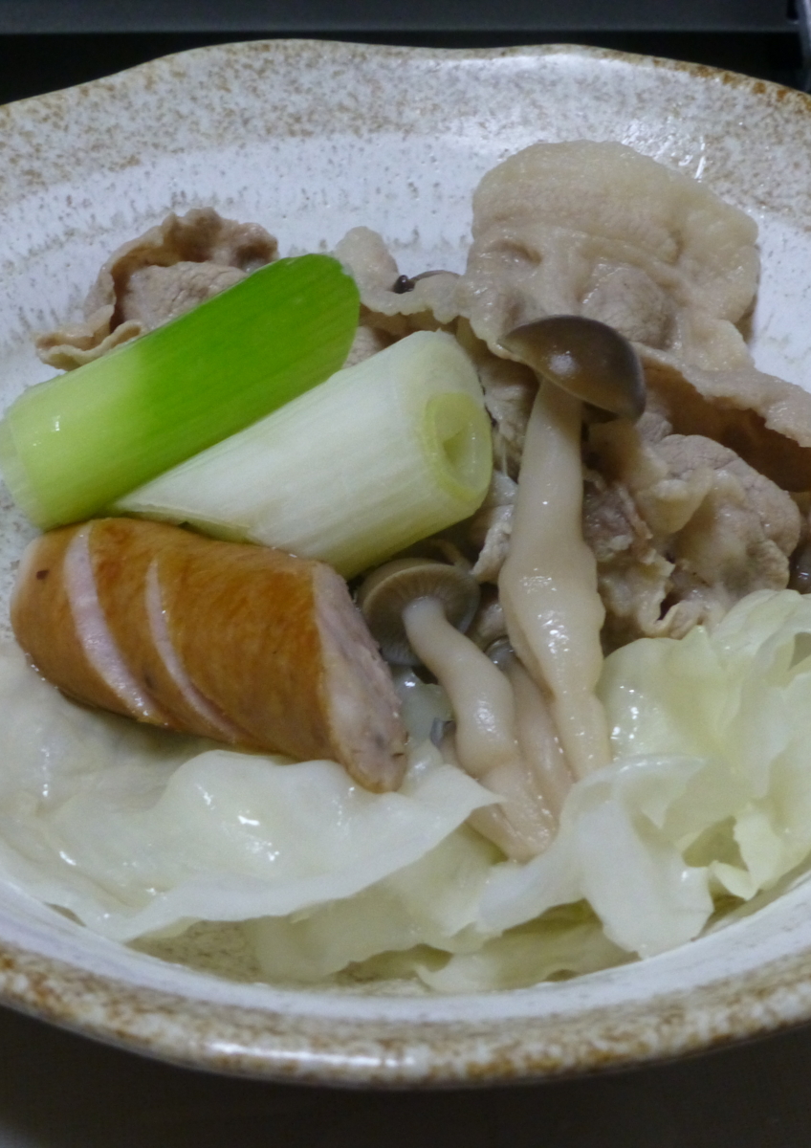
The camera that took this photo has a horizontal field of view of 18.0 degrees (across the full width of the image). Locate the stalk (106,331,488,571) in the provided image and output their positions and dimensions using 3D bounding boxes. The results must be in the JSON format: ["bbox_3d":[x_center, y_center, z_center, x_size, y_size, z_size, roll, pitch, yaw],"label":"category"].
[{"bbox_3d":[-0.012,-0.011,0.325,0.046,0.024,0.024,-27,46,-9],"label":"stalk"}]

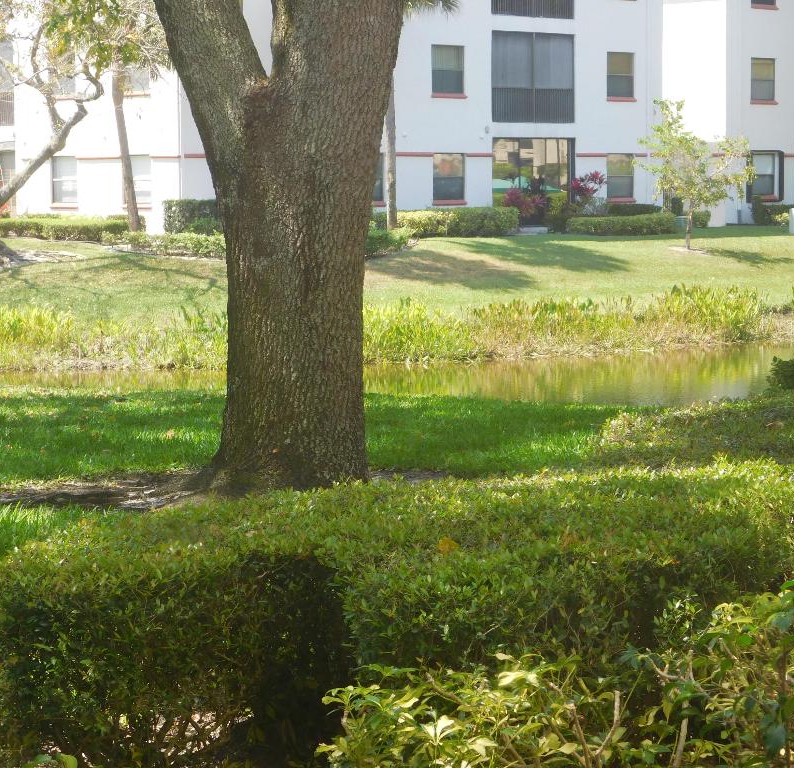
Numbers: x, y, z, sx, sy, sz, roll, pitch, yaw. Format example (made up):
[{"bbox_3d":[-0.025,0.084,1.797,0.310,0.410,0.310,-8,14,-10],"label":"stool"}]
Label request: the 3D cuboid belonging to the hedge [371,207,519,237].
[{"bbox_3d":[1.199,-3.984,58.400,3.909,0.677,1.200,-5,7,-41],"label":"hedge"}]

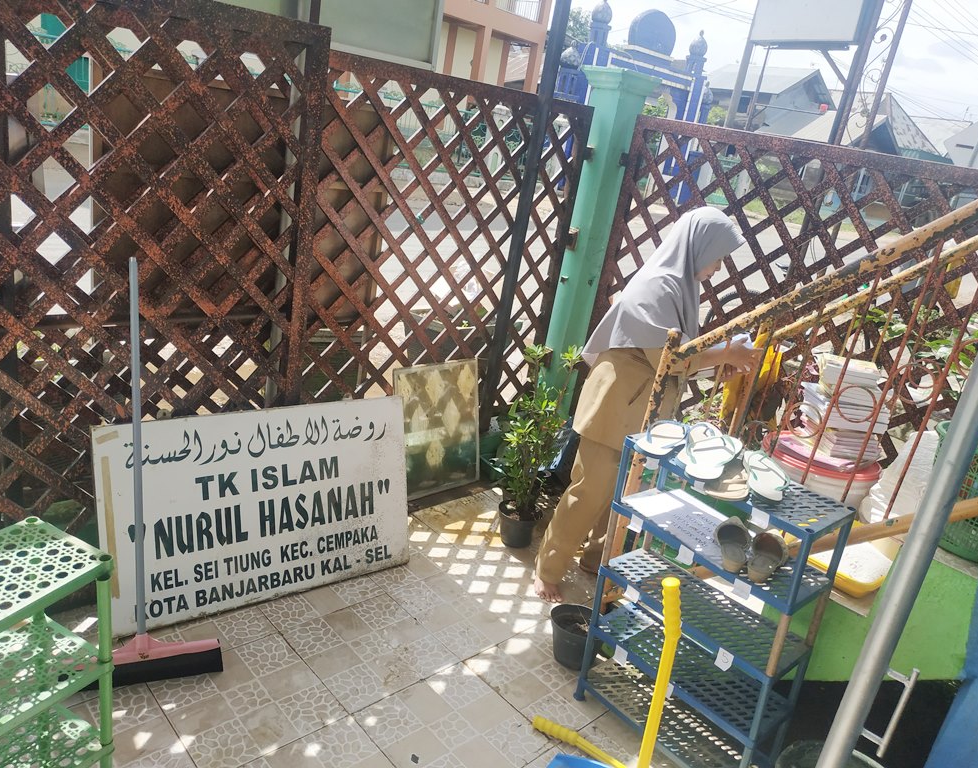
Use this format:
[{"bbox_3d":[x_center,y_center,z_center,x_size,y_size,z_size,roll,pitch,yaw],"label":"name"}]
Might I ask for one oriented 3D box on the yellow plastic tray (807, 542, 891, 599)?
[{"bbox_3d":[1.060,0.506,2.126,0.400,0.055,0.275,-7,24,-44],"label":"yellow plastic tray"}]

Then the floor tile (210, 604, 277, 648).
[{"bbox_3d":[-0.749,0.753,2.189,0.148,0.012,0.148,-7,24,-44],"label":"floor tile"}]

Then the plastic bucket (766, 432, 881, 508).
[{"bbox_3d":[1.038,0.386,2.336,0.370,0.360,0.370,9,17,-3],"label":"plastic bucket"}]

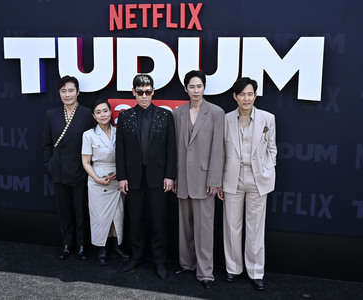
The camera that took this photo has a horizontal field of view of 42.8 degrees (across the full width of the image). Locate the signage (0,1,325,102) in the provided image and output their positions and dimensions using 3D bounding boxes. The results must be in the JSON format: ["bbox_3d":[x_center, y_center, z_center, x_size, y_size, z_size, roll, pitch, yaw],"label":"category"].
[{"bbox_3d":[-0.259,-0.909,4.281,3.016,0.821,0.120,3,9,13],"label":"signage"}]

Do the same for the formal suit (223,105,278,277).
[{"bbox_3d":[0.599,0.386,4.134,0.450,1.510,0.340,3,9,10],"label":"formal suit"}]

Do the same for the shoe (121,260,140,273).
[{"bbox_3d":[-0.456,1.069,4.445,0.105,0.110,0.300,9,12,41],"label":"shoe"}]

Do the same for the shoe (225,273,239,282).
[{"bbox_3d":[0.483,1.110,4.293,0.105,0.105,0.295,3,10,15],"label":"shoe"}]

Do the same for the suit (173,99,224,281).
[{"bbox_3d":[0.160,0.348,4.170,0.440,1.580,0.340,3,9,12],"label":"suit"}]

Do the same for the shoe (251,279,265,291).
[{"bbox_3d":[0.673,1.137,4.144,0.105,0.105,0.295,0,9,-6],"label":"shoe"}]

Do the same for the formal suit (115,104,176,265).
[{"bbox_3d":[-0.320,0.342,4.301,0.540,1.535,0.320,1,9,-1],"label":"formal suit"}]

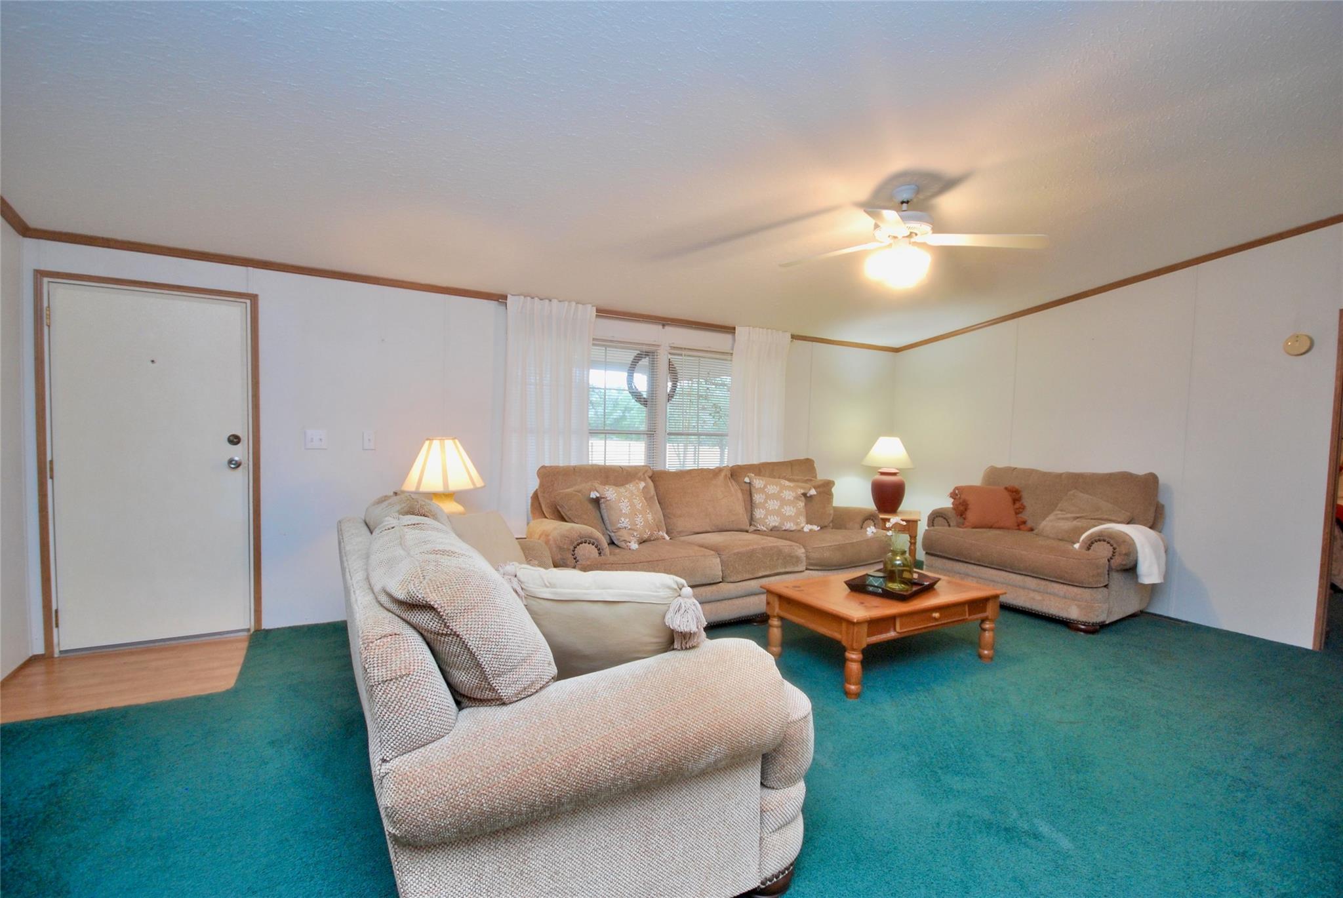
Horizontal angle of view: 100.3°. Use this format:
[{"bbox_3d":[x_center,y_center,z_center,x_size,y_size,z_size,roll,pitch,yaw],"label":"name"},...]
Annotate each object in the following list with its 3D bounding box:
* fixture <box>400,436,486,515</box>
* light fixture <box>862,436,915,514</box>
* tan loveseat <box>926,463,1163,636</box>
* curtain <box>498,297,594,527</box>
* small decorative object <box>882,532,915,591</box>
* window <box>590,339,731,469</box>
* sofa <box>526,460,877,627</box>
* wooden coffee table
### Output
[{"bbox_3d":[-1.240,0.246,3.031,0.430,0.610,0.430,0,3,-31],"label":"fixture"},{"bbox_3d":[1.914,0.238,4.986,0.420,0.650,0.420,0,3,-31],"label":"light fixture"},{"bbox_3d":[2.898,0.685,4.441,0.930,0.980,1.420,-1,4,-41],"label":"tan loveseat"},{"bbox_3d":[-0.888,-0.040,4.098,0.700,2.020,0.120,0,3,-31],"label":"curtain"},{"bbox_3d":[1.252,0.624,3.088,0.160,0.300,0.160,0,3,-31],"label":"small decorative object"},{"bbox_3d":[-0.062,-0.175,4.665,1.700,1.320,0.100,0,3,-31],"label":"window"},{"bbox_3d":[0.334,0.636,4.043,2.520,0.980,0.990,0,3,-29],"label":"sofa"},{"bbox_3d":[1.174,0.986,3.116,1.140,0.410,0.630,0,3,-28],"label":"wooden coffee table"}]

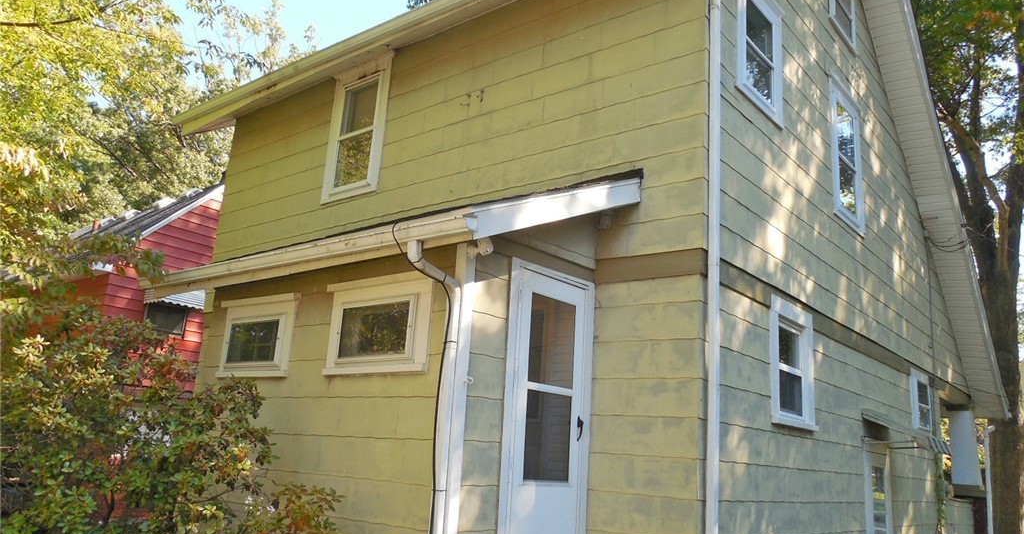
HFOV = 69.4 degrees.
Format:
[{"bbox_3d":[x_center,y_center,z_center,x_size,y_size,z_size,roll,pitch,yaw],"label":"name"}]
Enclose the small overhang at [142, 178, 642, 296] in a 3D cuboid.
[{"bbox_3d":[-1.135,-0.234,6.121,3.925,1.044,1.881,-8,-18,39],"label":"small overhang"}]

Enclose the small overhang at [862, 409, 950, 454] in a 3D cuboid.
[{"bbox_3d":[4.308,1.803,8.060,0.616,0.396,1.129,-8,-18,39],"label":"small overhang"}]

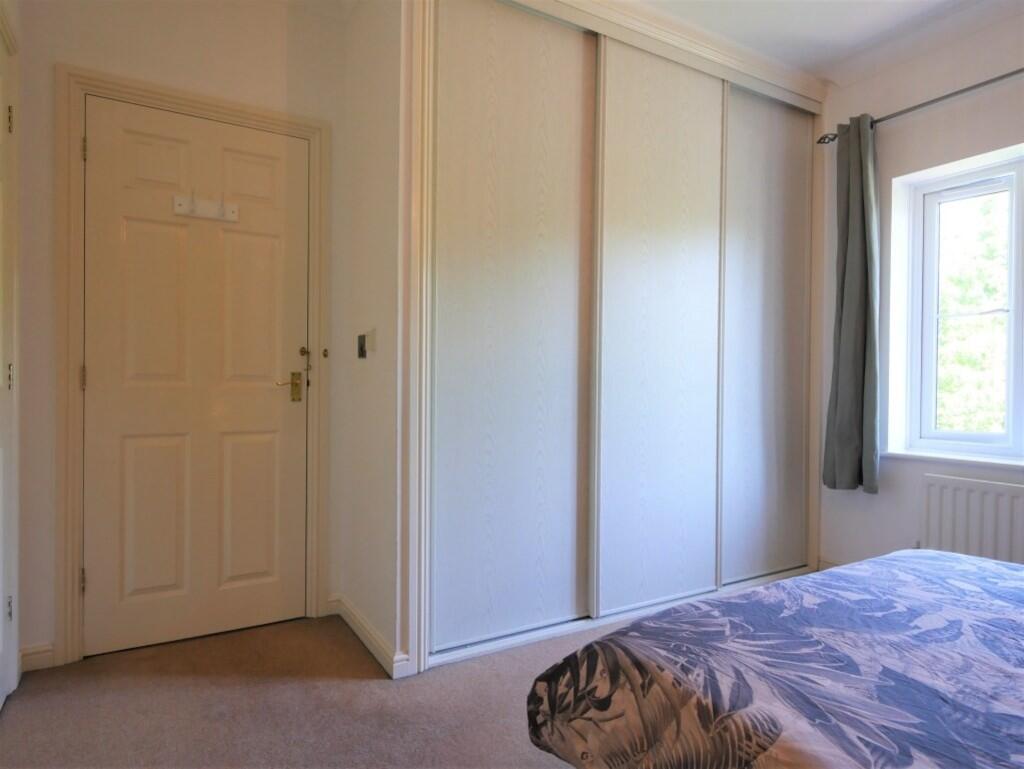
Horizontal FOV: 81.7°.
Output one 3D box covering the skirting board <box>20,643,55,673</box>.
[{"bbox_3d":[-1.639,0.940,2.049,0.095,0.095,0.022,0,1,-30],"label":"skirting board"}]

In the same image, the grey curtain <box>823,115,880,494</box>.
[{"bbox_3d":[1.706,-0.398,2.962,0.130,1.850,0.260,0,1,-30],"label":"grey curtain"}]

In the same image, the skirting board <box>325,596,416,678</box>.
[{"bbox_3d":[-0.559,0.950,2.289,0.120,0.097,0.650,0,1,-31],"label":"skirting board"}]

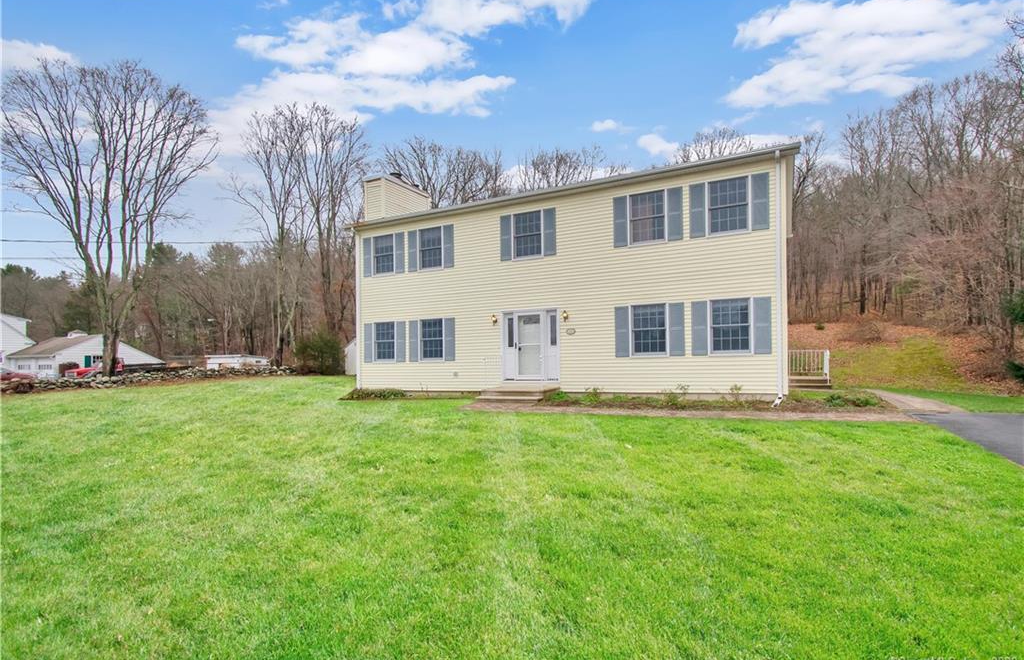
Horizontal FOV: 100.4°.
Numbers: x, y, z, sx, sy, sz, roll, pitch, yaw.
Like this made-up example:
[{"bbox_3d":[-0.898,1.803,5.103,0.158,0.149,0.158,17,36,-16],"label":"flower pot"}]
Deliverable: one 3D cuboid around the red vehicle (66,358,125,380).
[{"bbox_3d":[-39.000,3.700,40.000,1.850,1.850,4.400,-2,-2,24],"label":"red vehicle"}]

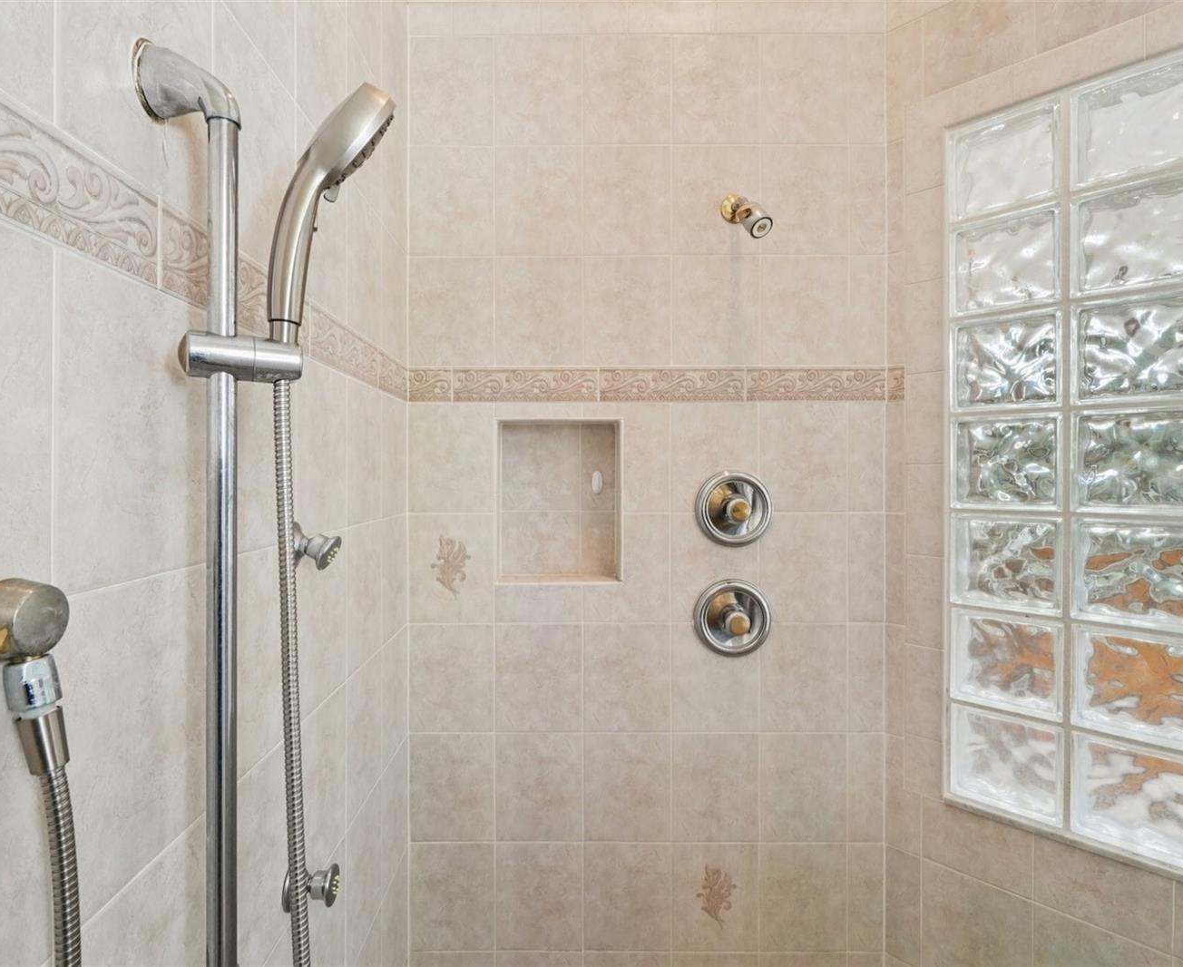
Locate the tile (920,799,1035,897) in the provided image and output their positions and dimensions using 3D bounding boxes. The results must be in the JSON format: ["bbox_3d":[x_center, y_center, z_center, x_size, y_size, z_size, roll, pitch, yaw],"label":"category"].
[{"bbox_3d":[0.805,0.761,1.270,0.200,0.133,0.010,0,0,45],"label":"tile"}]

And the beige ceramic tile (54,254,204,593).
[{"bbox_3d":[-0.395,-0.045,0.531,0.010,0.253,0.193,0,1,-2],"label":"beige ceramic tile"}]

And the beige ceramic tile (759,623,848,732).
[{"bbox_3d":[0.486,0.446,1.387,0.200,0.248,0.010,0,0,0],"label":"beige ceramic tile"}]

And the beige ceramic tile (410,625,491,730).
[{"bbox_3d":[-0.323,0.452,1.404,0.198,0.253,0.010,0,1,0],"label":"beige ceramic tile"}]

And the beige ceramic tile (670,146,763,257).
[{"bbox_3d":[0.285,-0.646,1.388,0.200,0.250,0.009,0,0,0],"label":"beige ceramic tile"}]

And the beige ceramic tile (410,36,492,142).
[{"bbox_3d":[-0.321,-0.901,1.392,0.196,0.250,0.010,0,0,0],"label":"beige ceramic tile"}]

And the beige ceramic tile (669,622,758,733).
[{"bbox_3d":[0.286,0.448,1.392,0.200,0.250,0.009,0,0,0],"label":"beige ceramic tile"}]

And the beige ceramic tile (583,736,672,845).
[{"bbox_3d":[0.084,0.702,1.398,0.200,0.250,0.010,0,0,0],"label":"beige ceramic tile"}]

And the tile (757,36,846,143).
[{"bbox_3d":[0.486,-0.898,1.387,0.200,0.251,0.010,0,0,0],"label":"tile"}]

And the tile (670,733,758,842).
[{"bbox_3d":[0.284,0.697,1.387,0.200,0.249,0.010,0,0,0],"label":"tile"}]

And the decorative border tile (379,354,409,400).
[{"bbox_3d":[-0.425,-0.227,1.293,0.009,0.079,0.215,0,0,-2],"label":"decorative border tile"}]

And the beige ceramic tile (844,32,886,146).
[{"bbox_3d":[0.633,-0.901,1.388,0.082,0.250,0.010,0,0,0],"label":"beige ceramic tile"}]

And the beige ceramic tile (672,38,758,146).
[{"bbox_3d":[0.286,-0.901,1.389,0.200,0.250,0.010,0,0,0],"label":"beige ceramic tile"}]

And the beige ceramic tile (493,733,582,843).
[{"bbox_3d":[-0.119,0.702,1.399,0.200,0.250,0.010,0,0,0],"label":"beige ceramic tile"}]

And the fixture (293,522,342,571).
[{"bbox_3d":[-0.365,0.083,0.805,0.063,0.064,0.060,0,0,-2],"label":"fixture"}]

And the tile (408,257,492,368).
[{"bbox_3d":[-0.322,-0.394,1.392,0.198,0.249,0.010,0,1,0],"label":"tile"}]

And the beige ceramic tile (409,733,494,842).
[{"bbox_3d":[-0.318,0.697,1.387,0.193,0.249,0.010,0,0,0],"label":"beige ceramic tile"}]

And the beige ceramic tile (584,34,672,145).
[{"bbox_3d":[0.083,-0.899,1.388,0.200,0.250,0.009,0,0,0],"label":"beige ceramic tile"}]

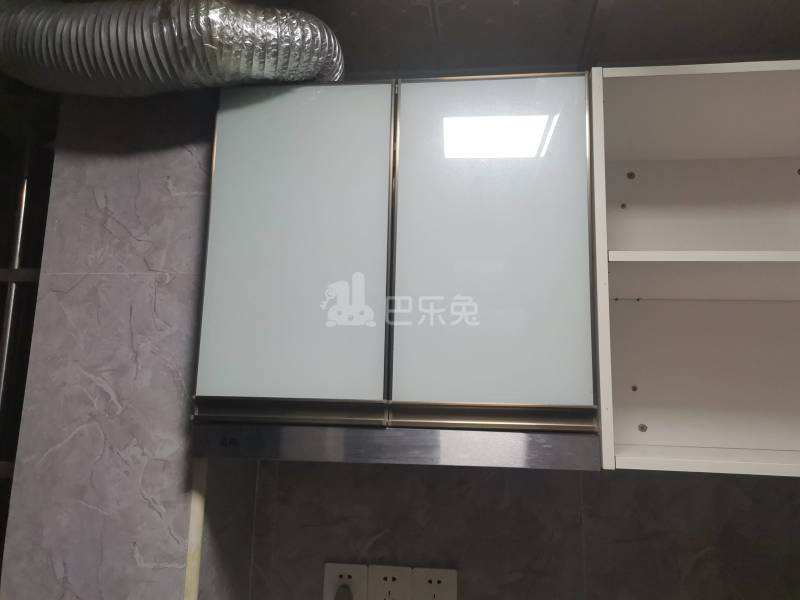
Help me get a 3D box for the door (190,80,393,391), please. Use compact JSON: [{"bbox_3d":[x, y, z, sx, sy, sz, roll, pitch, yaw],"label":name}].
[{"bbox_3d":[-0.159,-0.102,0.954,0.293,0.510,0.021,0,-10,6],"label":"door"}]

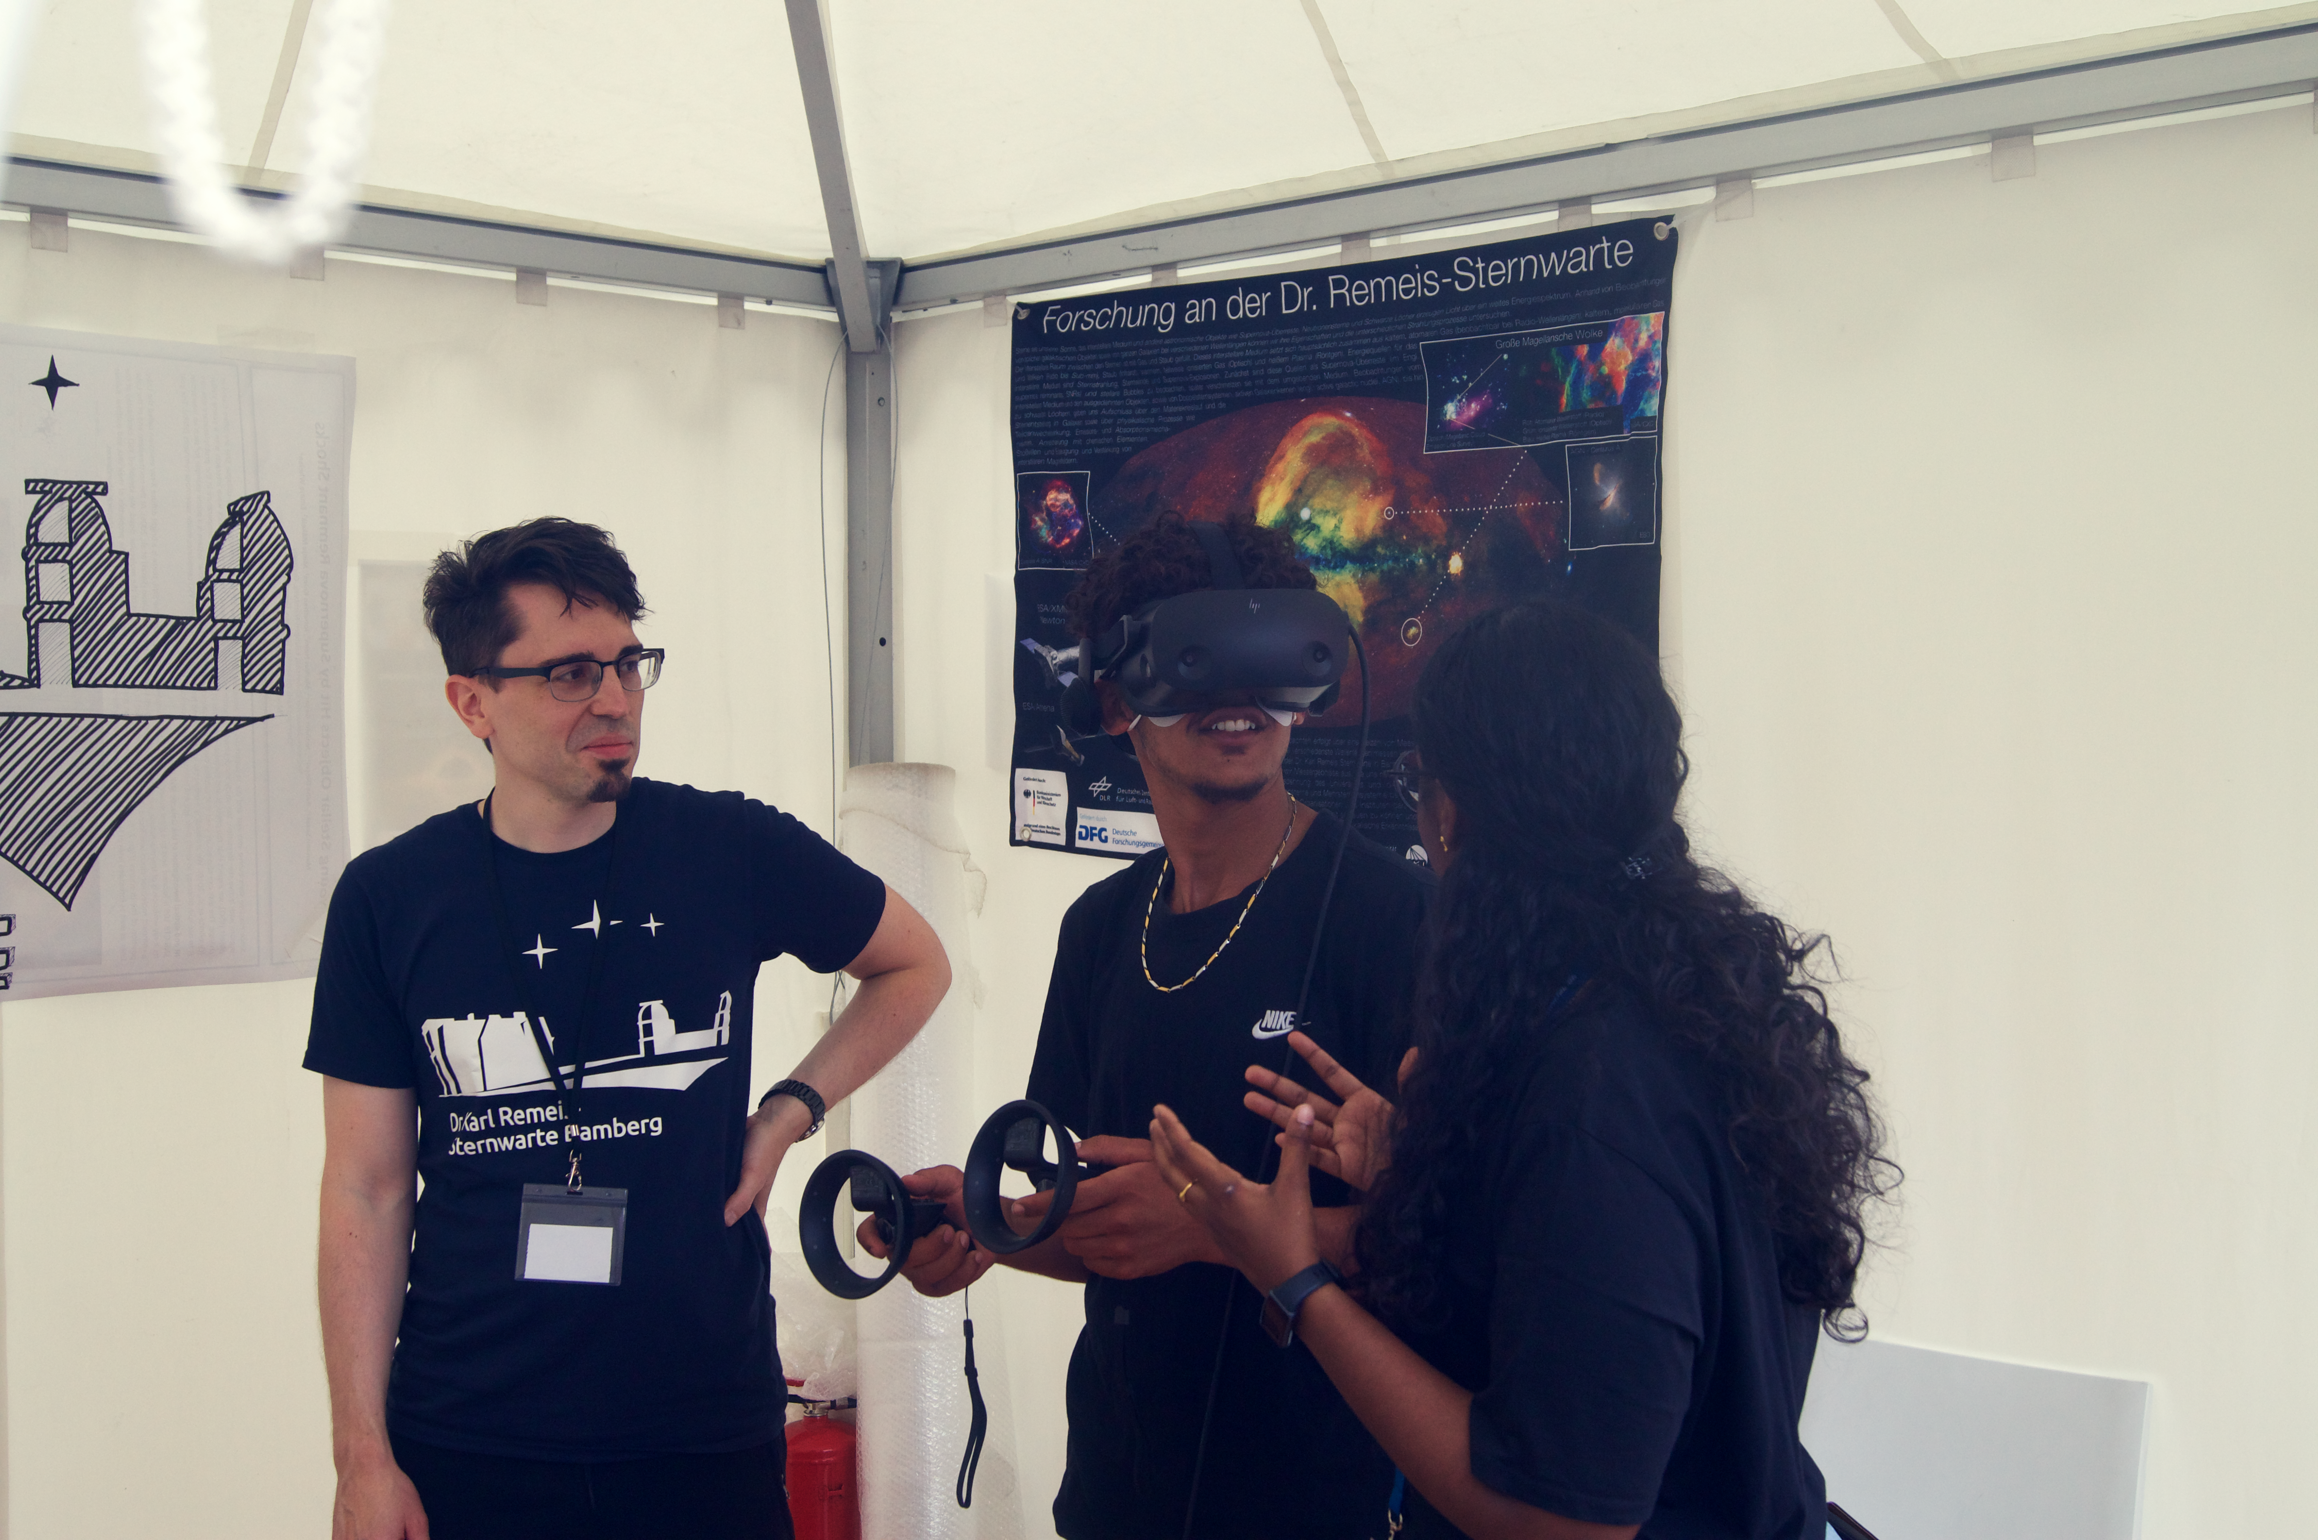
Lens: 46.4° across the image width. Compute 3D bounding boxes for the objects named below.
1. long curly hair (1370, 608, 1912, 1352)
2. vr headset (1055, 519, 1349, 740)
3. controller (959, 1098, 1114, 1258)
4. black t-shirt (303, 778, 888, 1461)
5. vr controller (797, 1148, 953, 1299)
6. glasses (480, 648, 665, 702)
[{"bbox_3d":[0.325,0.144,1.900,0.310,0.510,0.290,2,3,42],"label":"long curly hair"},{"bbox_3d":[0.042,-0.117,2.290,0.195,0.190,0.270,-1,2,-15],"label":"vr headset"},{"bbox_3d":[-0.079,0.301,1.980,0.125,0.113,0.107,2,-8,-39],"label":"controller"},{"bbox_3d":[-0.541,0.325,2.590,0.540,0.650,0.300,0,2,-12],"label":"black t-shirt"},{"bbox_3d":[-0.195,0.333,1.970,0.125,0.113,0.107,0,-4,-41],"label":"vr controller"},{"bbox_3d":[-0.570,-0.090,2.570,0.145,0.042,0.142,0,10,38],"label":"glasses"}]

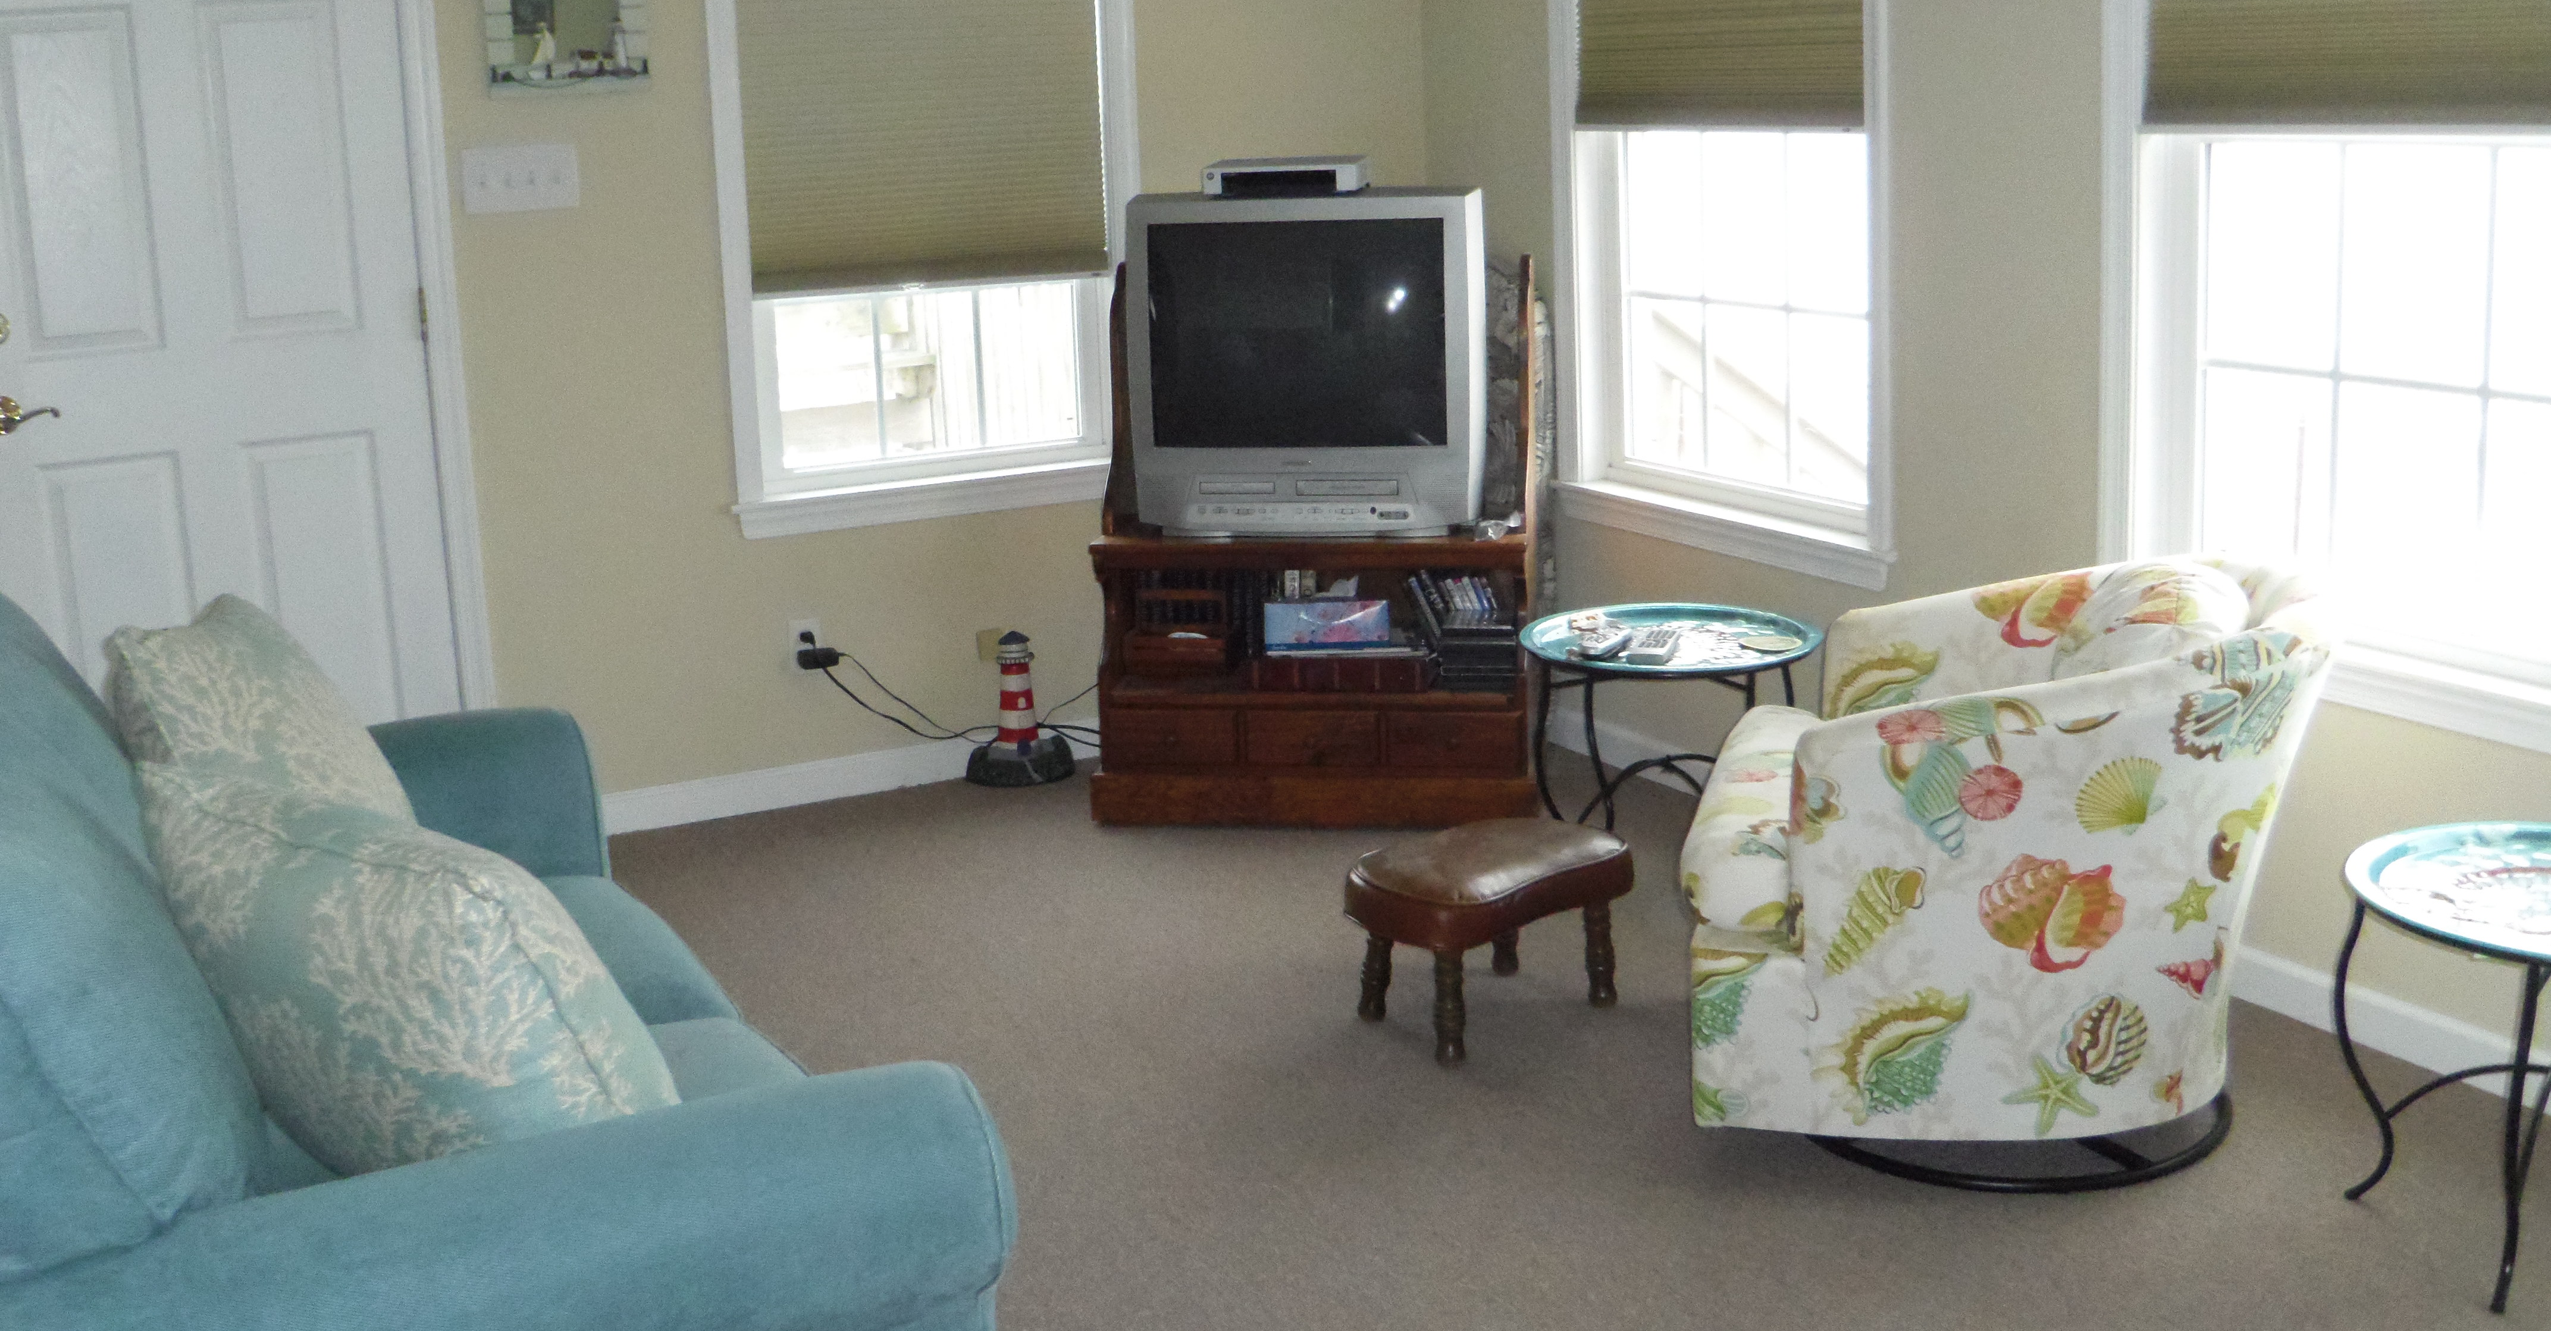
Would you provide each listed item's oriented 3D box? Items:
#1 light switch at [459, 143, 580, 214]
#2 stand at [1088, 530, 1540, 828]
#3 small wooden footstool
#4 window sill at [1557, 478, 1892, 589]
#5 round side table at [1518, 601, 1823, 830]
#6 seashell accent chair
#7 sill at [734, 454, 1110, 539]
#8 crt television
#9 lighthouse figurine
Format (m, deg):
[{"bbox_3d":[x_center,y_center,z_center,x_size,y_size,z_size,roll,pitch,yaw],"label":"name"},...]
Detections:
[{"bbox_3d":[-1.349,-0.871,4.617,0.210,0.114,0.016,-9,14,-26],"label":"light switch"},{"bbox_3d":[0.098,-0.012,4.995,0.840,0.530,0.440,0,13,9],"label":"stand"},{"bbox_3d":[0.303,0.394,3.780,0.420,0.258,0.285,-13,17,-39],"label":"small wooden footstool"},{"bbox_3d":[0.831,-0.251,4.743,0.110,0.078,1.055,-9,14,-26],"label":"window sill"},{"bbox_3d":[0.659,0.165,4.323,0.525,0.440,0.525,-2,13,0],"label":"round side table"},{"bbox_3d":[0.963,0.217,3.333,0.820,0.750,0.740,3,14,20],"label":"seashell accent chair"},{"bbox_3d":[-0.644,-0.340,5.139,0.922,0.077,0.110,-9,14,-26],"label":"sill"},{"bbox_3d":[0.079,-0.592,4.963,0.645,0.620,0.480,1,13,12],"label":"crt television"},{"bbox_3d":[-0.525,0.078,5.210,0.205,0.304,0.165,-9,14,-26],"label":"lighthouse figurine"}]

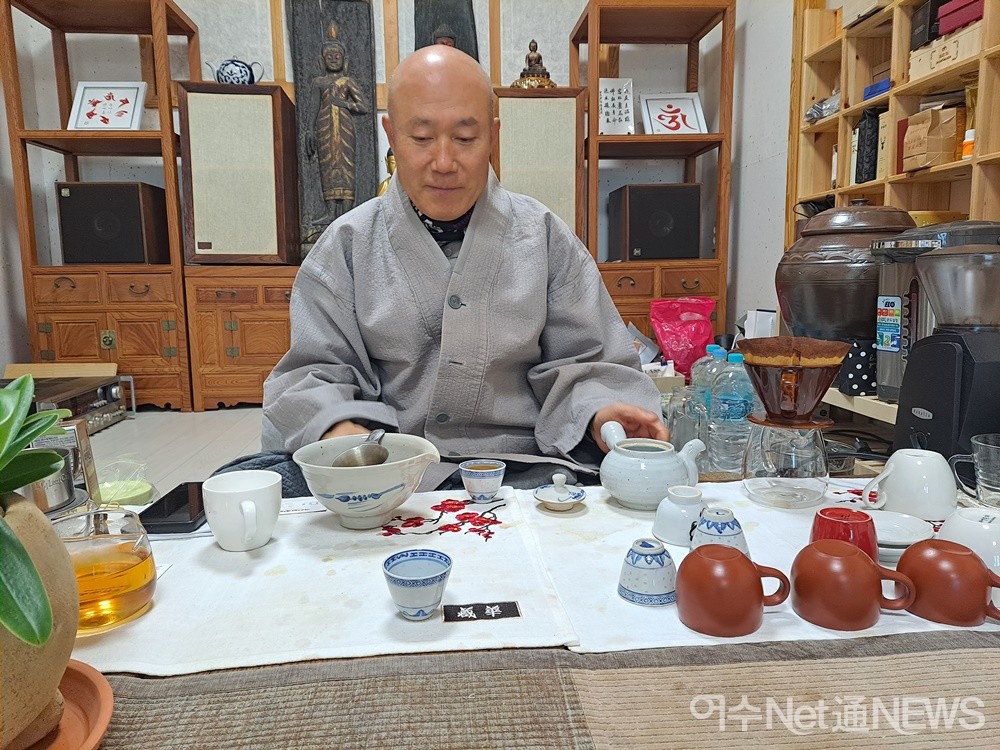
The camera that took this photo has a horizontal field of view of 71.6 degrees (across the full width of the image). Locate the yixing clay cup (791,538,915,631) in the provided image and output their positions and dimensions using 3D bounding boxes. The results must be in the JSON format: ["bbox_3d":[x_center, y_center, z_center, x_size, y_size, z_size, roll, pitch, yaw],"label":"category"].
[{"bbox_3d":[0.304,0.176,0.593,0.098,0.057,0.071,1,8,10],"label":"yixing clay cup"}]

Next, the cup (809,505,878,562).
[{"bbox_3d":[0.353,0.168,0.712,0.064,0.049,0.064,-1,8,0],"label":"cup"}]

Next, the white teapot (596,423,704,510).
[{"bbox_3d":[0.203,0.119,0.915,0.137,0.092,0.143,1,8,13],"label":"white teapot"}]

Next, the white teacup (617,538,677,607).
[{"bbox_3d":[0.138,0.178,0.637,0.060,0.045,0.060,-1,8,0],"label":"white teacup"}]

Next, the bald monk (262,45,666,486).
[{"bbox_3d":[-0.056,-0.105,1.116,0.630,0.800,0.520,-1,8,-2],"label":"bald monk"}]

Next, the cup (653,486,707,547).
[{"bbox_3d":[0.211,0.158,0.792,0.072,0.051,0.072,-1,8,0],"label":"cup"}]

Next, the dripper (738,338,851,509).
[{"bbox_3d":[0.368,0.060,0.886,0.133,0.204,0.142,3,9,27],"label":"dripper"}]

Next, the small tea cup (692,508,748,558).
[{"bbox_3d":[0.226,0.166,0.715,0.060,0.045,0.060,-1,8,0],"label":"small tea cup"}]

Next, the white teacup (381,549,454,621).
[{"bbox_3d":[-0.070,0.185,0.602,0.060,0.045,0.060,-1,8,0],"label":"white teacup"}]

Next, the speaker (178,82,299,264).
[{"bbox_3d":[-0.972,-0.736,2.630,0.352,0.622,0.285,-2,8,-6],"label":"speaker"}]

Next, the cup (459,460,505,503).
[{"bbox_3d":[-0.022,0.141,0.910,0.060,0.045,0.060,-1,8,0],"label":"cup"}]

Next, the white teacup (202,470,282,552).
[{"bbox_3d":[-0.281,0.156,0.767,0.083,0.074,0.107,-4,9,-24],"label":"white teacup"}]

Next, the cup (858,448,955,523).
[{"bbox_3d":[0.507,0.133,0.861,0.113,0.073,0.084,-1,8,-3],"label":"cup"}]

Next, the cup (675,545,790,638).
[{"bbox_3d":[0.203,0.181,0.598,0.097,0.061,0.072,1,8,13],"label":"cup"}]

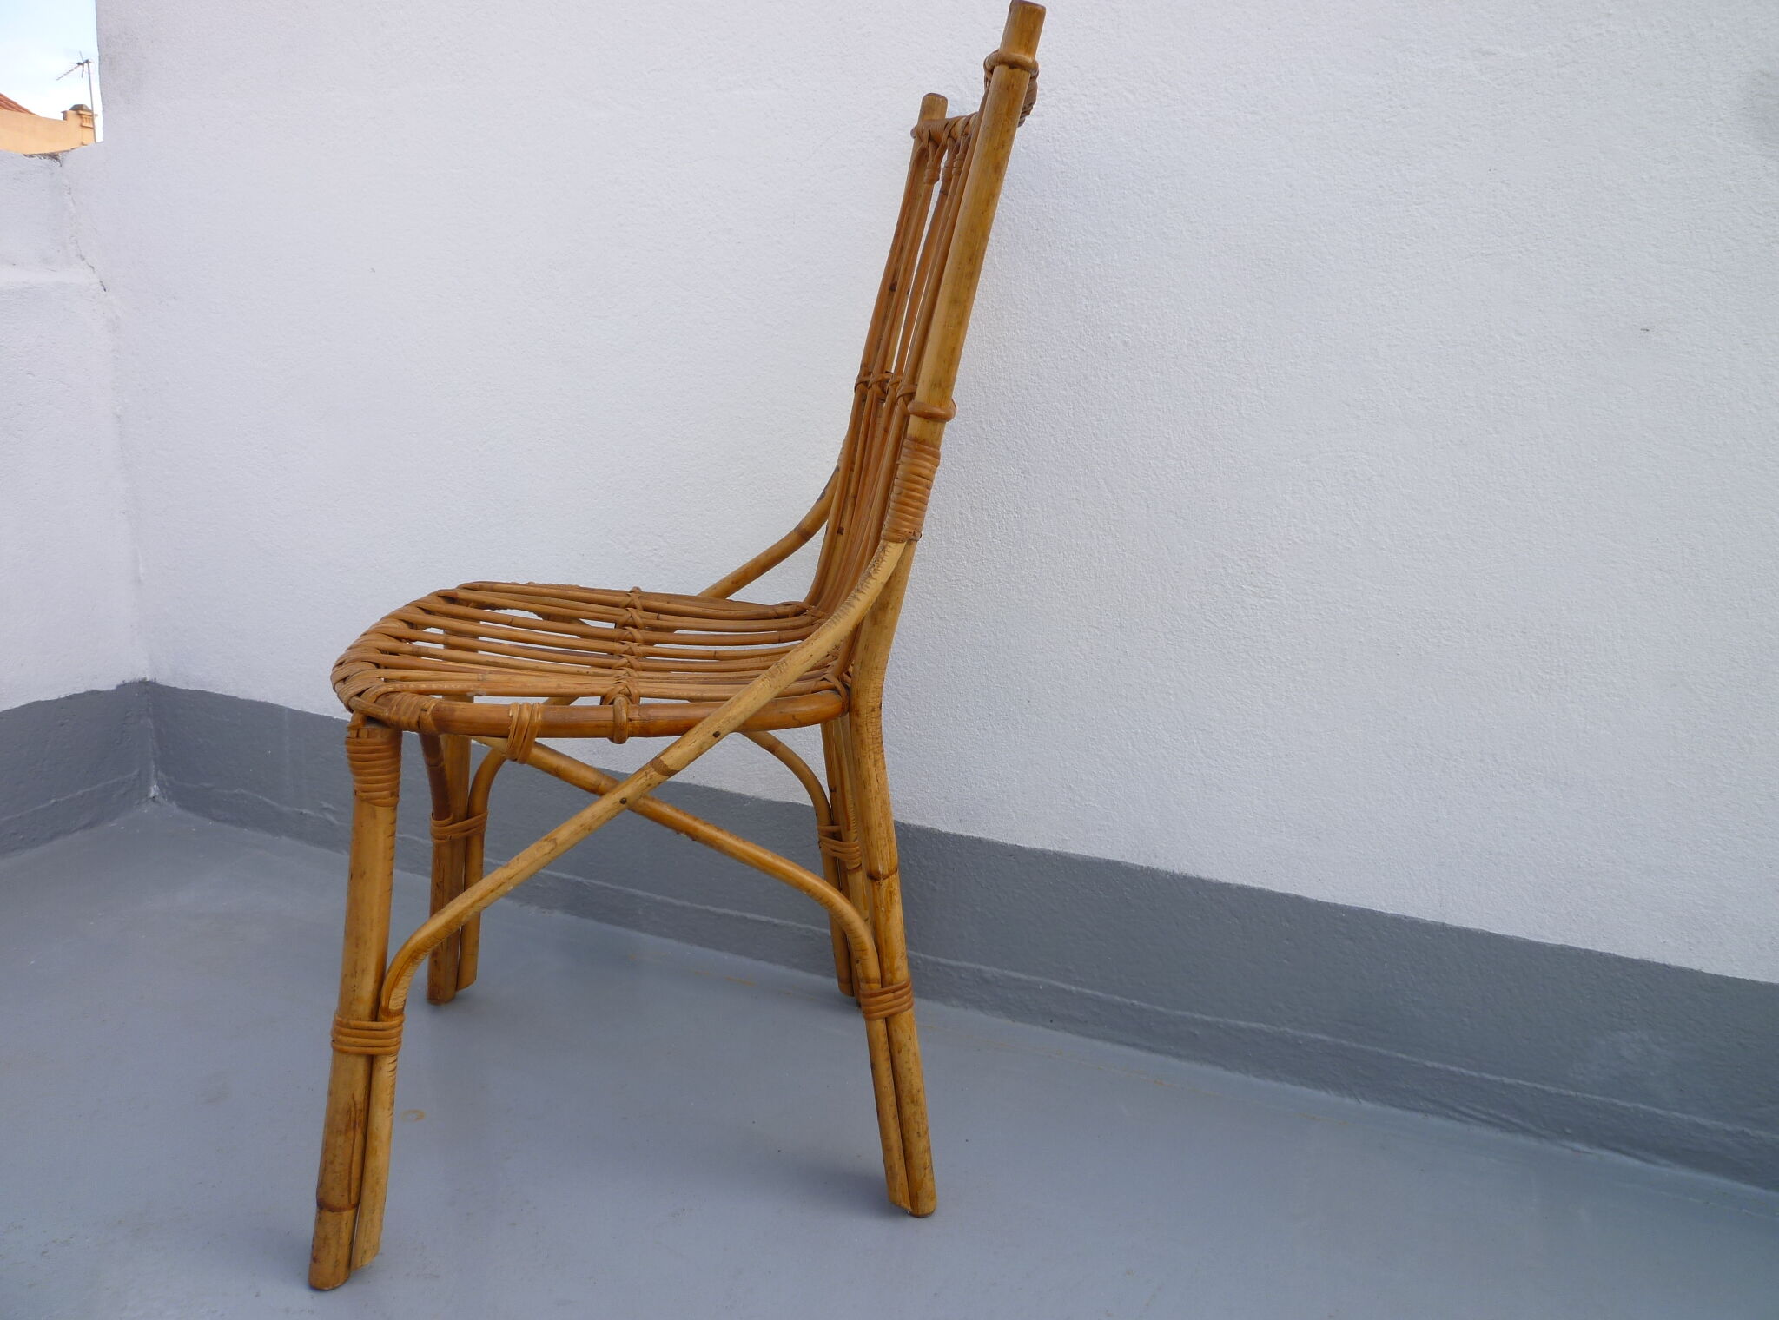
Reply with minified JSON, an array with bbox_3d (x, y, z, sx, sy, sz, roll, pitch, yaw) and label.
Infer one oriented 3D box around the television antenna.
[{"bbox_3d":[-11.498,-8.134,18.184,1.350,0.880,0.400,12,17,34],"label":"television antenna"}]

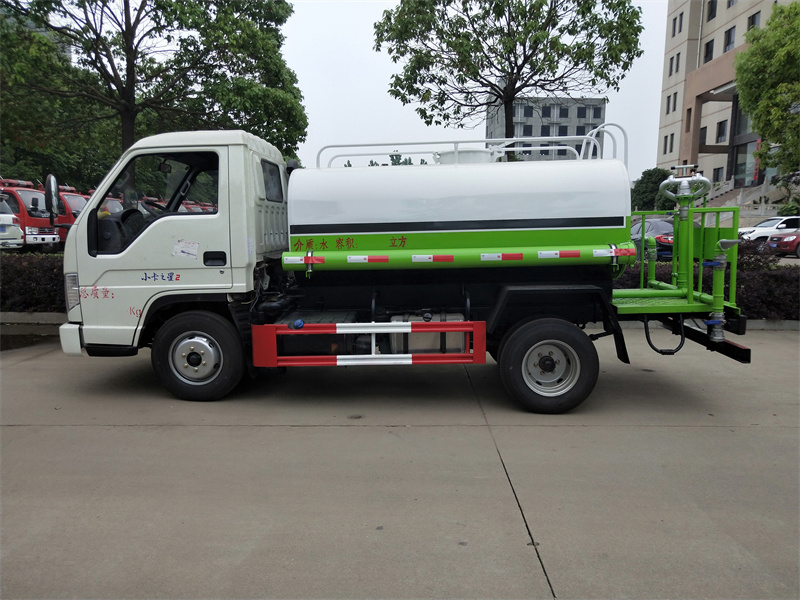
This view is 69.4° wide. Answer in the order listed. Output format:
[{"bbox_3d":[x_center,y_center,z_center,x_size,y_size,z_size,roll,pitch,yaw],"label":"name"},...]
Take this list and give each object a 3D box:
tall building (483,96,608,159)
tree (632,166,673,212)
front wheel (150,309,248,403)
[{"bbox_3d":[26.100,-24.776,107.594,18.000,21.900,16.000,0,8,0],"label":"tall building"},{"bbox_3d":[19.400,-8.265,44.280,3.900,4.000,3.800,0,8,0],"label":"tree"},{"bbox_3d":[-1.620,0.452,4.638,0.700,0.700,0.190,1,8,5],"label":"front wheel"}]

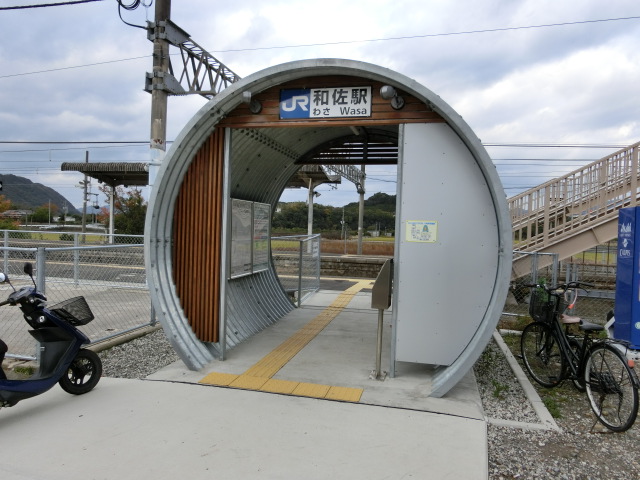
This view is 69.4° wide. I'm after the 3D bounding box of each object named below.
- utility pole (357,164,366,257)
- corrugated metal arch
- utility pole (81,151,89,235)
[{"bbox_3d":[3.404,-2.596,37.500,0.350,7.710,0.350,2,2,14],"label":"utility pole"},{"bbox_3d":[0.347,-0.215,6.036,3.506,3.010,3.600,2,2,14],"label":"corrugated metal arch"},{"bbox_3d":[-12.668,-2.320,25.000,0.220,5.040,0.220,2,2,14],"label":"utility pole"}]

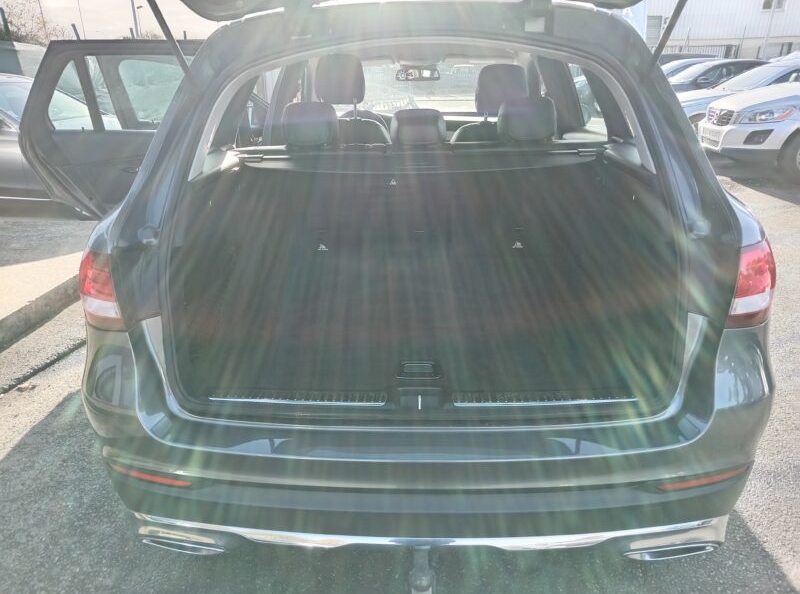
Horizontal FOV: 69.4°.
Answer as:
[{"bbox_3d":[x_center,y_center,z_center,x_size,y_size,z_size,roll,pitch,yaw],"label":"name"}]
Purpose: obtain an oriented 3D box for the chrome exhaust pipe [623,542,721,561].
[{"bbox_3d":[0.673,0.622,1.474,0.235,0.065,0.110,0,23,2],"label":"chrome exhaust pipe"}]

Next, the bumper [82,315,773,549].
[{"bbox_3d":[0.057,0.337,1.480,1.800,0.540,0.420,0,23,2],"label":"bumper"}]

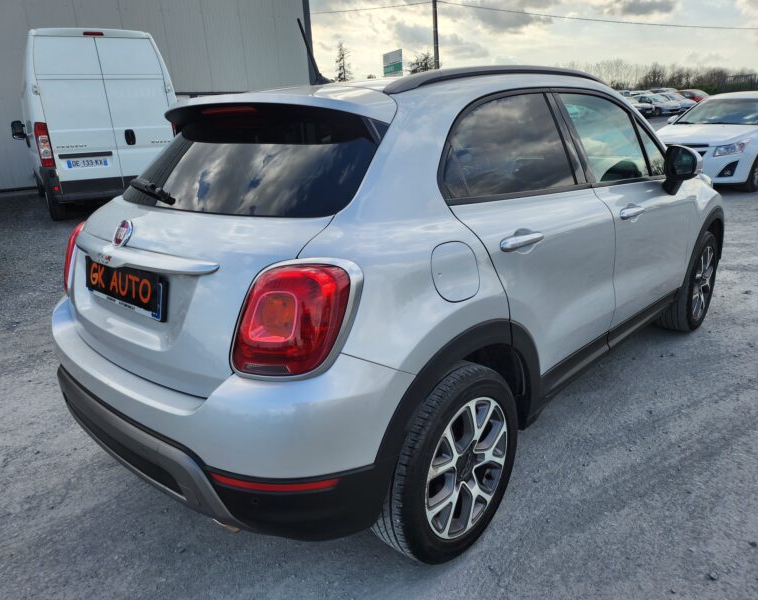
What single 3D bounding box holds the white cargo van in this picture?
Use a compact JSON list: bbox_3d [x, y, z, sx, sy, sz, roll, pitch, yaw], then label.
[{"bbox_3d":[-5.261,-3.039,10.175,2.200,2.520,5.500,-14,20,-30],"label":"white cargo van"}]

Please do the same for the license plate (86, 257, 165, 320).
[{"bbox_3d":[-0.800,-0.044,1.728,0.530,0.120,0.025,13,11,42],"label":"license plate"}]

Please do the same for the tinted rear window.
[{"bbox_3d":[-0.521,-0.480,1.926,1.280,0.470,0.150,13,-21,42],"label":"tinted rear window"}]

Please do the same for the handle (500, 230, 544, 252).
[{"bbox_3d":[0.441,-0.181,1.718,0.050,0.045,0.245,13,23,42],"label":"handle"}]

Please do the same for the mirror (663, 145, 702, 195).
[{"bbox_3d":[1.478,-0.627,2.672,0.200,0.250,0.160,13,23,42],"label":"mirror"}]

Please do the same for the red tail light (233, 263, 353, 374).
[{"bbox_3d":[-0.212,0.046,1.372,0.320,0.290,0.150,4,18,23],"label":"red tail light"}]

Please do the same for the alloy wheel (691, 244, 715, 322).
[{"bbox_3d":[2.002,-0.108,3.559,0.170,0.455,0.455,13,23,42],"label":"alloy wheel"}]

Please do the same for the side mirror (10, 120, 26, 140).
[{"bbox_3d":[-6.985,-3.295,10.718,0.270,0.380,0.190,-14,20,-30],"label":"side mirror"}]

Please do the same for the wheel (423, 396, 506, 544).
[{"bbox_3d":[0.237,0.520,1.800,0.170,0.455,0.455,13,23,42],"label":"wheel"}]

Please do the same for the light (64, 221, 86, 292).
[{"bbox_3d":[-1.198,-0.173,2.283,0.150,0.290,0.320,-11,18,-24],"label":"light"}]

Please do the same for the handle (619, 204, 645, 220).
[{"bbox_3d":[1.083,-0.373,2.366,0.050,0.045,0.245,13,23,42],"label":"handle"}]

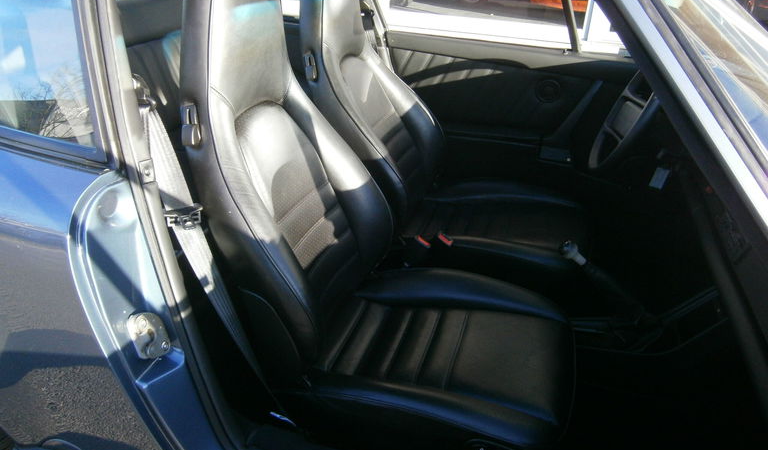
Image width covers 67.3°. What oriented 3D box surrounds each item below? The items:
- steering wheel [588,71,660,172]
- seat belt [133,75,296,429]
[{"bbox_3d":[0.758,-0.324,1.769,0.090,0.375,0.375,28,27,2],"label":"steering wheel"},{"bbox_3d":[-0.303,0.069,1.094,0.280,0.690,0.100,9,25,11],"label":"seat belt"}]

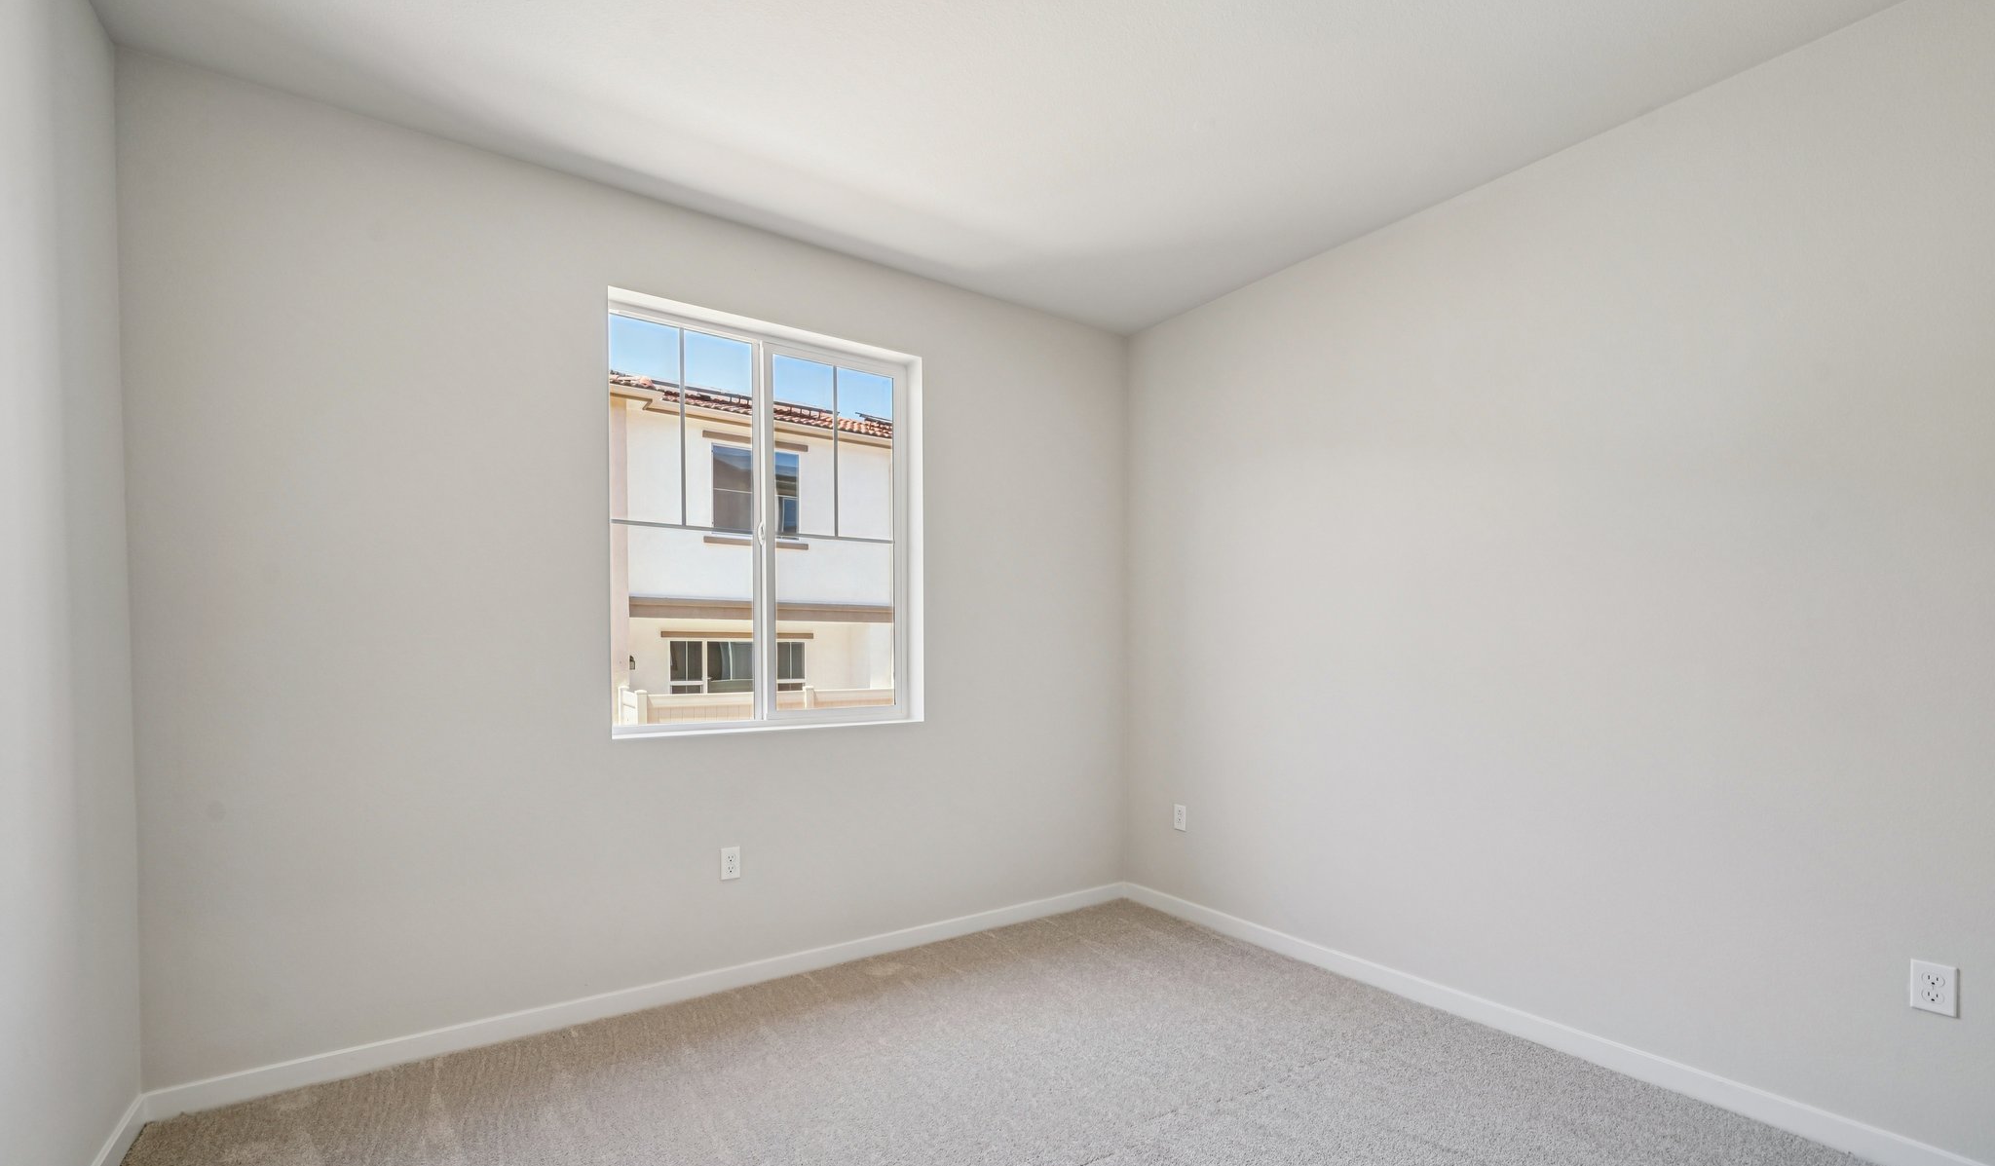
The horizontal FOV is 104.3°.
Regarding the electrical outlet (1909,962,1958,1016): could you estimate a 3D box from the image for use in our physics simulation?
[{"bbox_3d":[2.193,0.951,1.815,0.009,0.114,0.070,0,-1,-35],"label":"electrical outlet"}]

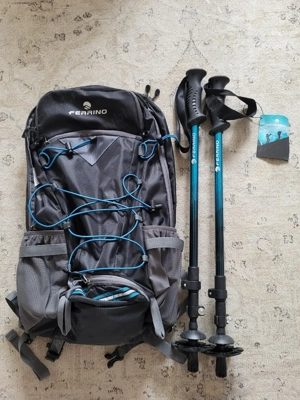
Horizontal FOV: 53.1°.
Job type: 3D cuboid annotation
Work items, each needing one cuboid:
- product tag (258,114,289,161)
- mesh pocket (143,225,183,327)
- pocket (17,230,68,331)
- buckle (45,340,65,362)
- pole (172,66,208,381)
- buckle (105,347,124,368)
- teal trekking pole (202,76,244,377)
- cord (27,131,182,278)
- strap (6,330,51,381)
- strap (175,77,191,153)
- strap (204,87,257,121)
[{"bbox_3d":[0.287,-0.144,0.700,0.068,0.007,0.103,3,81,1],"label":"product tag"},{"bbox_3d":[0.025,0.147,0.587,0.073,0.085,0.190,3,80,-18],"label":"mesh pocket"},{"bbox_3d":[-0.209,0.157,0.585,0.090,0.085,0.188,-3,80,18],"label":"pocket"},{"bbox_3d":[-0.196,0.312,0.620,0.032,0.014,0.042,20,81,3],"label":"buckle"},{"bbox_3d":[0.098,0.014,0.648,0.084,0.078,0.660,2,79,0],"label":"pole"},{"bbox_3d":[-0.072,0.328,0.620,0.046,0.012,0.031,-40,83,-6],"label":"buckle"},{"bbox_3d":[0.152,0.028,0.645,0.083,0.078,0.650,2,79,0],"label":"teal trekking pole"},{"bbox_3d":[-0.087,0.007,0.574,0.275,0.055,0.268,0,81,0],"label":"cord"},{"bbox_3d":[-0.250,0.318,0.616,0.045,0.032,0.115,-35,82,-5],"label":"strap"},{"bbox_3d":[0.076,-0.195,0.694,0.038,0.035,0.186,0,81,0],"label":"strap"},{"bbox_3d":[0.185,-0.222,0.690,0.119,0.045,0.084,0,81,0],"label":"strap"}]

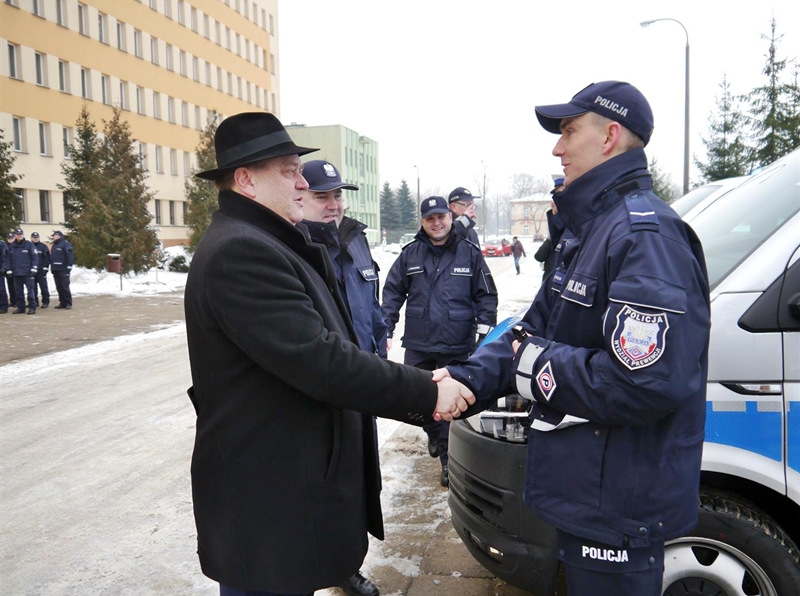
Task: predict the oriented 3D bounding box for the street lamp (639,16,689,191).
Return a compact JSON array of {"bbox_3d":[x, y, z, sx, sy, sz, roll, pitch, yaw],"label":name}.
[{"bbox_3d":[8.969,-4.956,21.984,1.650,8.750,0.320,1,5,14],"label":"street lamp"}]

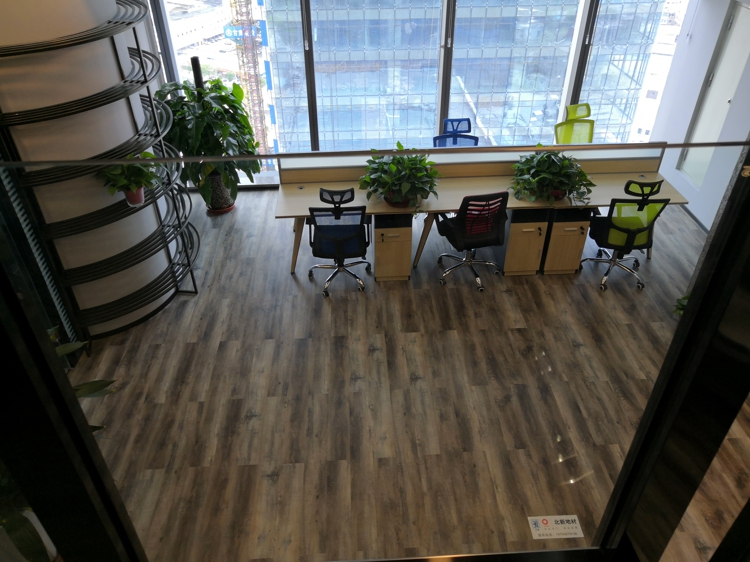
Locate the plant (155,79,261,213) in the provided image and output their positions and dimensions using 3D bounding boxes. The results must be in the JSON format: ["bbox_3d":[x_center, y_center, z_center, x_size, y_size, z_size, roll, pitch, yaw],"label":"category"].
[{"bbox_3d":[-1.699,-1.392,6.121,1.000,1.480,0.920,-2,37,-2],"label":"plant"}]

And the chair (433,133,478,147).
[{"bbox_3d":[0.827,-1.022,5.928,0.620,1.090,0.620,-2,37,-2],"label":"chair"}]

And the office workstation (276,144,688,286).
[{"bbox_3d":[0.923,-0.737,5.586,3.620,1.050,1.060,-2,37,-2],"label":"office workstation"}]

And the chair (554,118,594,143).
[{"bbox_3d":[2.246,-1.286,6.257,0.620,1.090,0.620,-14,39,-17],"label":"chair"}]

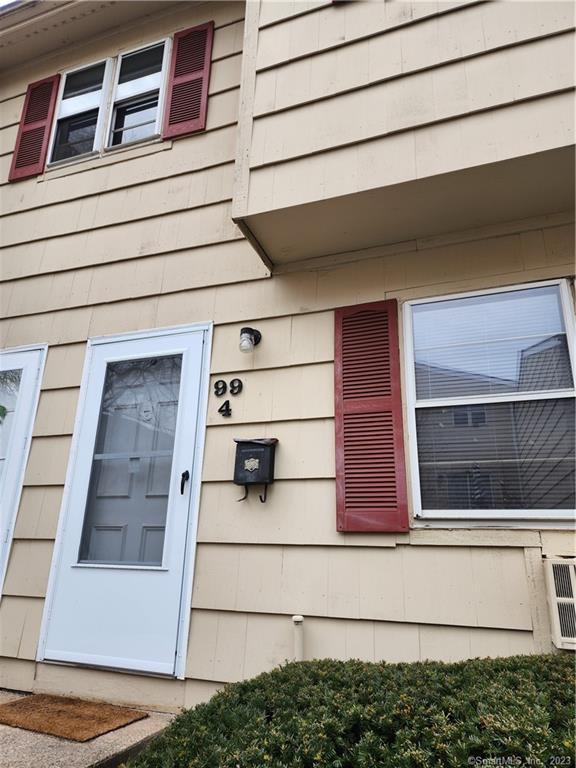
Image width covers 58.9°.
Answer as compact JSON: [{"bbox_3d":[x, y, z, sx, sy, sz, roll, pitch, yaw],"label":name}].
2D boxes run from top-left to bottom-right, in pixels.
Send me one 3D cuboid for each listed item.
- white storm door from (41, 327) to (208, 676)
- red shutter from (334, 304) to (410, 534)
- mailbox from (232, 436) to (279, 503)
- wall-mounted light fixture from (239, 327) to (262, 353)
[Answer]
[{"bbox_3d":[-1.000,0.629,3.181,0.943,2.031,0.055,-5,-19,19],"label":"white storm door"},{"bbox_3d":[0.441,0.148,2.770,0.366,1.263,0.040,-5,-19,19],"label":"red shutter"},{"bbox_3d":[-0.185,0.484,2.860,0.238,0.357,0.105,-5,-19,19],"label":"mailbox"},{"bbox_3d":[-0.239,-0.272,3.116,0.116,0.194,0.145,-5,-19,19],"label":"wall-mounted light fixture"}]

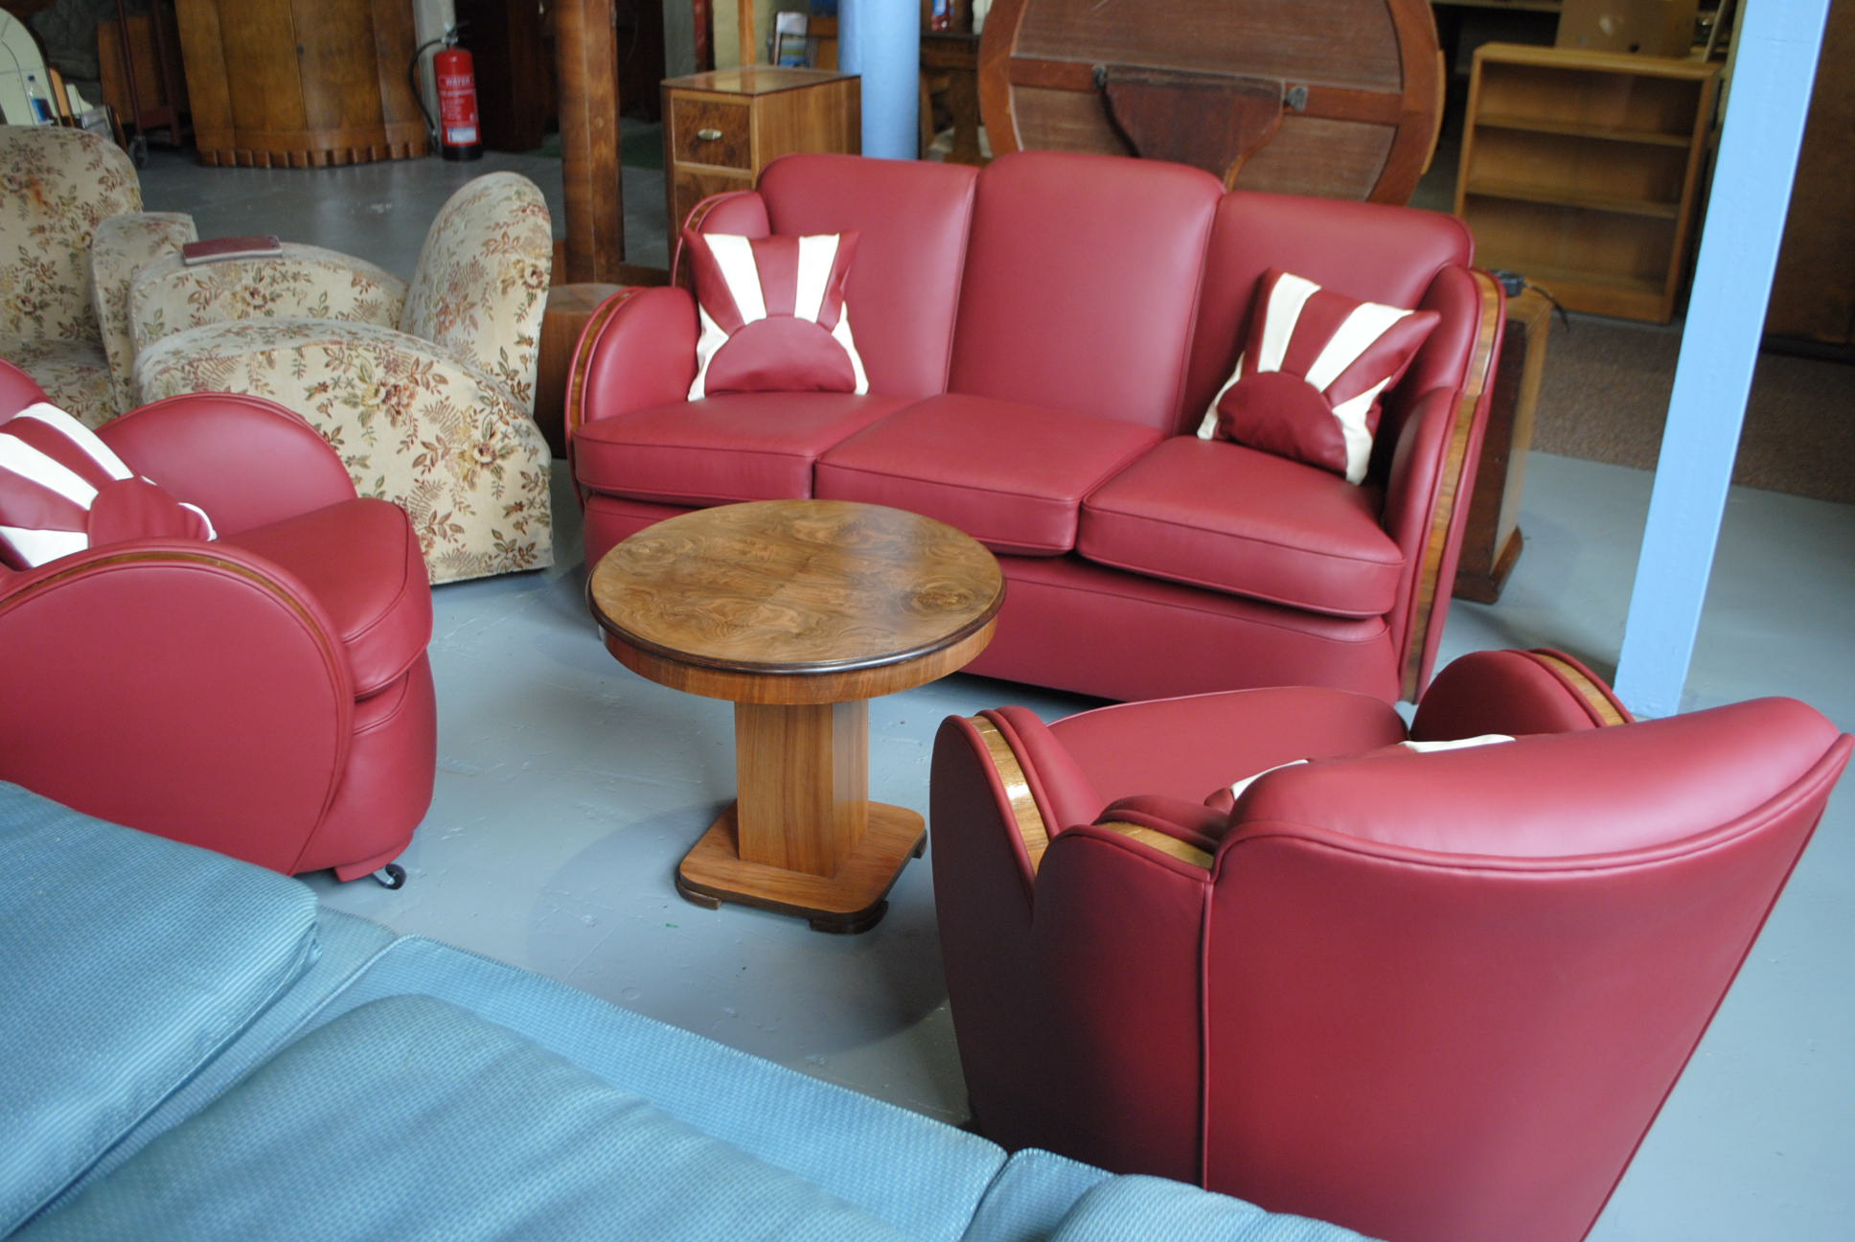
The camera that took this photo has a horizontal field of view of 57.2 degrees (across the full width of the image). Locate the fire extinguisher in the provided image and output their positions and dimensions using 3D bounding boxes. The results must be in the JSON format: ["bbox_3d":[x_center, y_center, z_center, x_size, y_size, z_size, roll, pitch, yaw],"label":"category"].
[{"bbox_3d":[-2.258,-2.532,8.162,0.191,0.602,0.191,-5,25,-14],"label":"fire extinguisher"}]

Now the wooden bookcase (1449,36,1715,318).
[{"bbox_3d":[2.315,-1.554,6.065,0.784,0.836,0.261,14,27,26],"label":"wooden bookcase"}]

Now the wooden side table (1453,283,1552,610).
[{"bbox_3d":[1.128,-0.408,3.770,0.406,0.587,0.348,13,27,24],"label":"wooden side table"}]

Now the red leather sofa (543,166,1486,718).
[{"bbox_3d":[0.150,-0.442,3.444,1.863,0.877,0.884,10,26,19],"label":"red leather sofa"}]

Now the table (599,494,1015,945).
[{"bbox_3d":[-0.186,0.164,2.528,0.597,0.513,0.597,1,24,0],"label":"table"}]

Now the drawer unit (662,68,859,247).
[{"bbox_3d":[-0.529,-1.333,5.497,0.376,0.783,0.536,15,28,28],"label":"drawer unit"}]

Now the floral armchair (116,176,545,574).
[{"bbox_3d":[-1.257,-0.565,3.725,0.870,0.812,0.826,-10,27,-23],"label":"floral armchair"}]

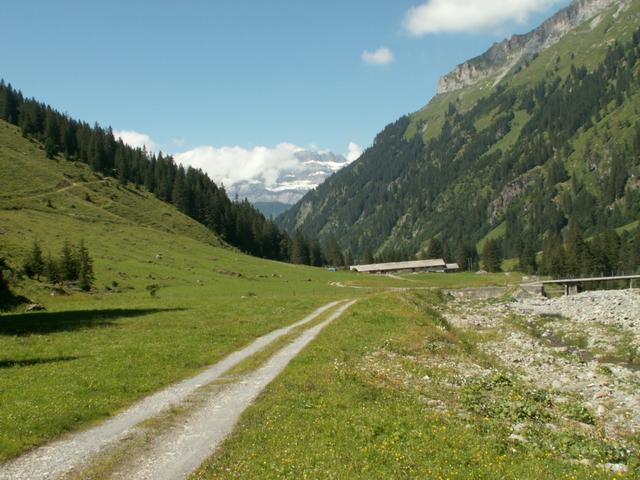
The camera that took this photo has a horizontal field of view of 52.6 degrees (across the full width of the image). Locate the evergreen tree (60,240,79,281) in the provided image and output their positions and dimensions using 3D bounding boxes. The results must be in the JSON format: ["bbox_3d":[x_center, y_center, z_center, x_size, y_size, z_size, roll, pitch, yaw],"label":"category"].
[{"bbox_3d":[-40.260,3.295,104.000,2.748,6.429,2.748,-3,-3,0],"label":"evergreen tree"}]

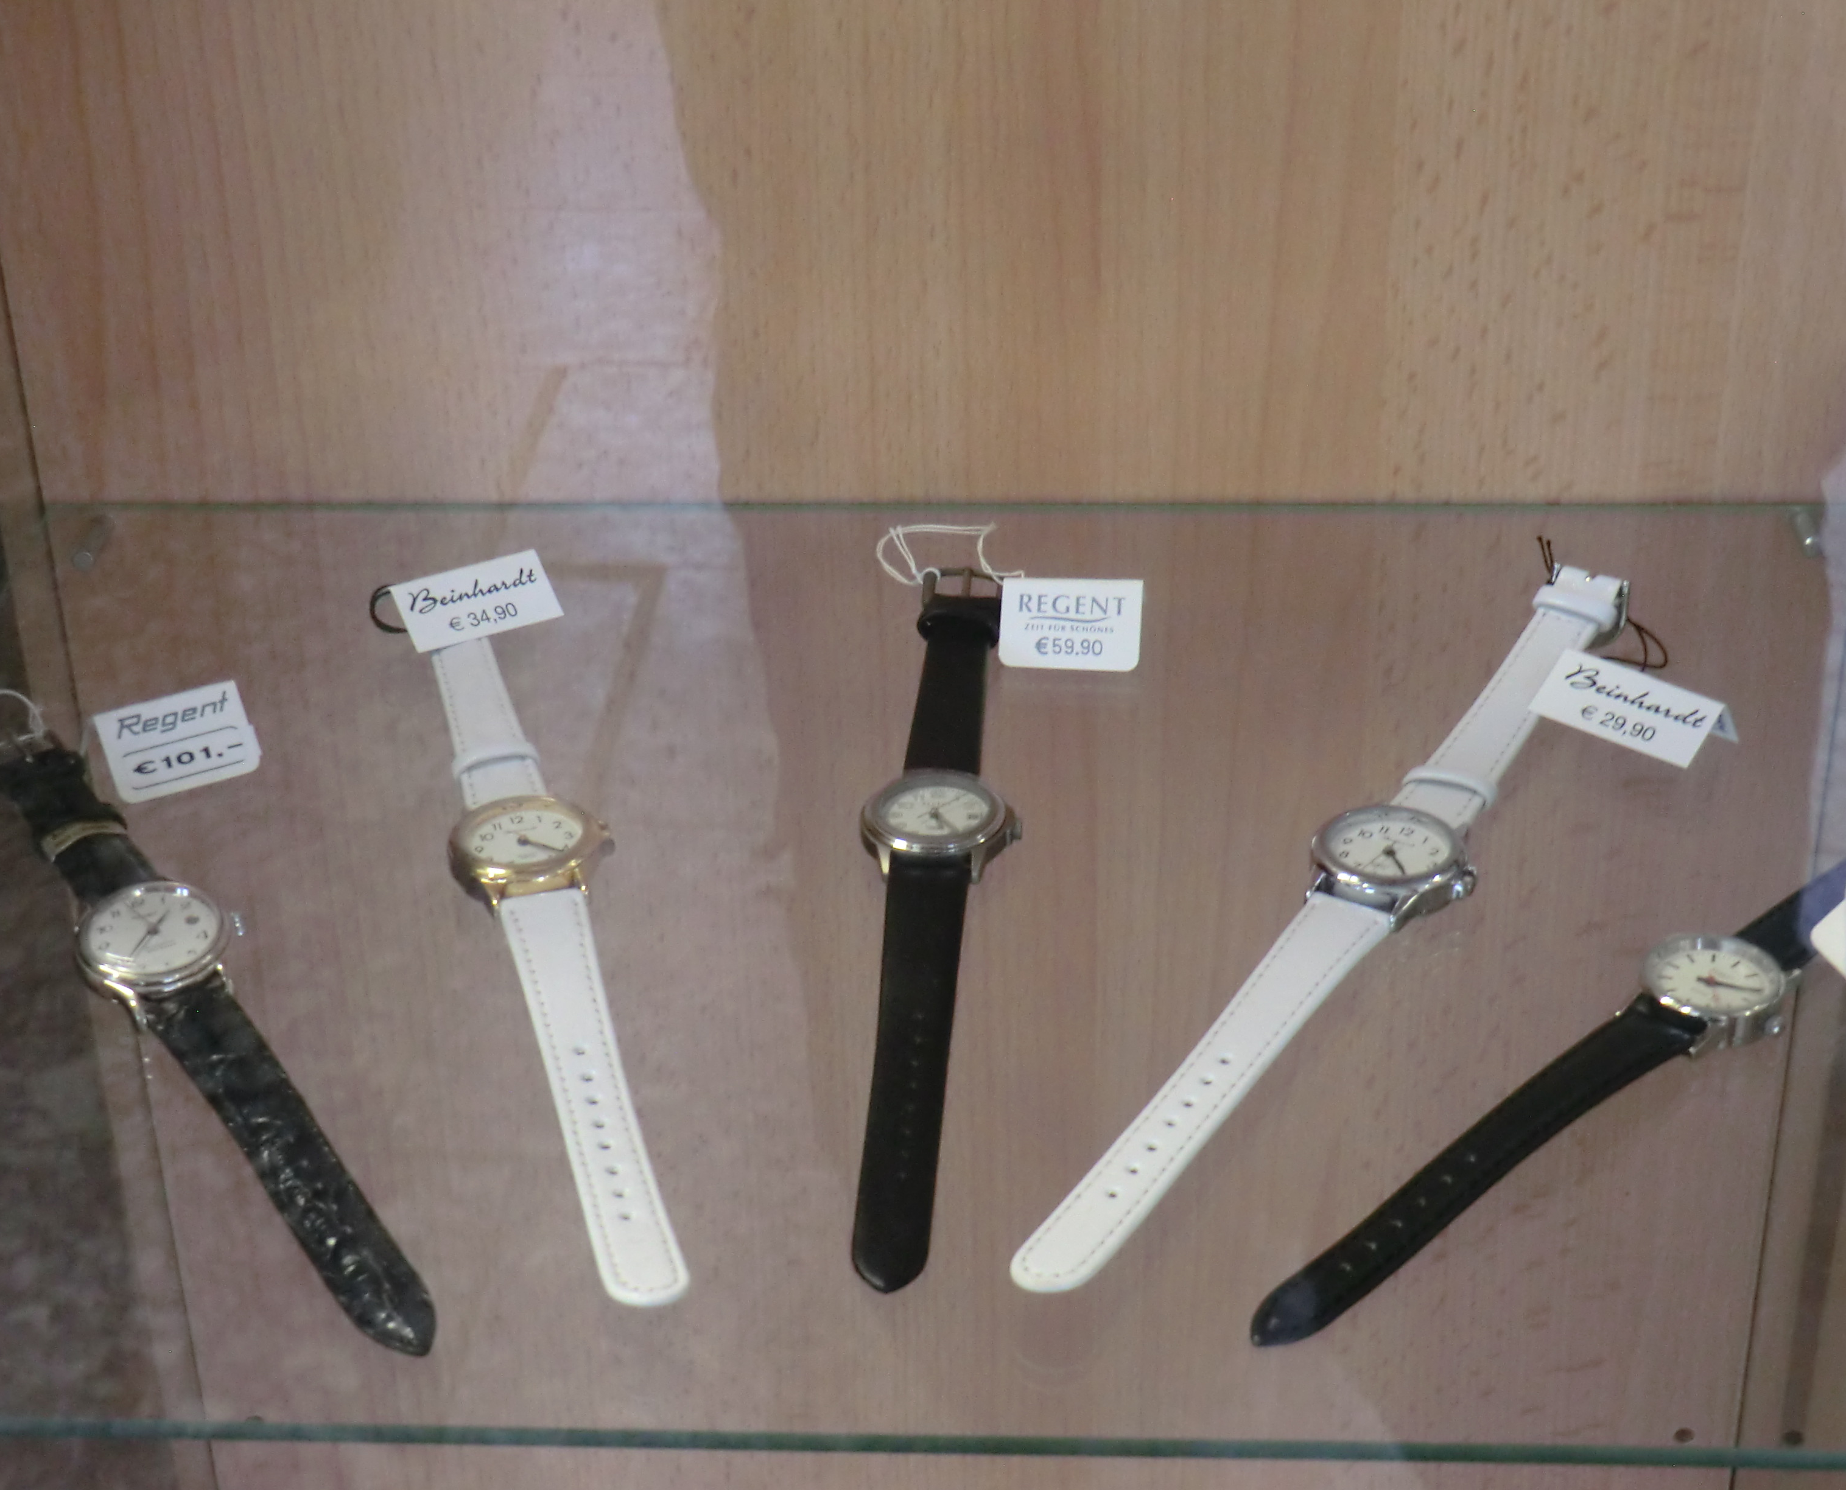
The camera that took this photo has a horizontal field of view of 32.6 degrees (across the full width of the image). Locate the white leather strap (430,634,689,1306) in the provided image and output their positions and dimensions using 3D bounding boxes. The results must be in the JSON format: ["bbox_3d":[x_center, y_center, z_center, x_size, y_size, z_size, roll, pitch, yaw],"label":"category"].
[{"bbox_3d":[-0.070,0.023,0.561,0.016,0.009,0.233,-9,31,-12],"label":"white leather strap"}]

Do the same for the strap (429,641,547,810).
[{"bbox_3d":[-0.081,-0.008,0.581,0.015,0.010,0.079,-8,30,-11],"label":"strap"}]

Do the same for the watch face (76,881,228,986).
[{"bbox_3d":[-0.132,0.033,0.543,0.024,0.002,0.024,-16,33,-24],"label":"watch face"}]

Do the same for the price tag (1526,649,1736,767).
[{"bbox_3d":[0.134,-0.004,0.598,0.034,0.013,0.015,23,70,36],"label":"price tag"}]

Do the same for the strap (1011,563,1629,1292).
[{"bbox_3d":[0.072,0.021,0.519,0.020,0.014,0.222,15,34,26],"label":"strap"}]

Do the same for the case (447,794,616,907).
[{"bbox_3d":[-0.066,0.018,0.536,0.029,0.009,0.029,-9,31,-13],"label":"case"}]

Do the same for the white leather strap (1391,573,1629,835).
[{"bbox_3d":[0.107,-0.007,0.568,0.017,0.014,0.091,13,33,24],"label":"white leather strap"}]

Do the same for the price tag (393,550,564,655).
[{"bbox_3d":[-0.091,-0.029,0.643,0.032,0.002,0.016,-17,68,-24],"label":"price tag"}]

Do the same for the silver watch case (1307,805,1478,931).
[{"bbox_3d":[0.083,0.021,0.558,0.029,0.008,0.033,17,35,29],"label":"silver watch case"}]

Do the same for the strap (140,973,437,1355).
[{"bbox_3d":[-0.093,0.060,0.464,0.015,0.010,0.094,-17,33,-25],"label":"strap"}]

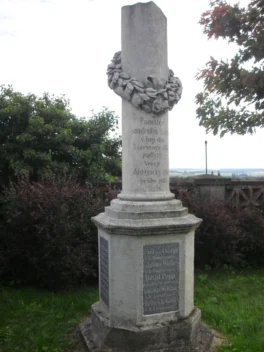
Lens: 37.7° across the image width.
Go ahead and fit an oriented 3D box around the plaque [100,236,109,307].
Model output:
[{"bbox_3d":[-0.262,0.937,3.816,0.030,0.635,0.347,0,0,-18],"label":"plaque"}]

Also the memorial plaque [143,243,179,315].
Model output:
[{"bbox_3d":[0.266,0.934,3.542,0.347,0.635,0.030,0,0,-18],"label":"memorial plaque"}]

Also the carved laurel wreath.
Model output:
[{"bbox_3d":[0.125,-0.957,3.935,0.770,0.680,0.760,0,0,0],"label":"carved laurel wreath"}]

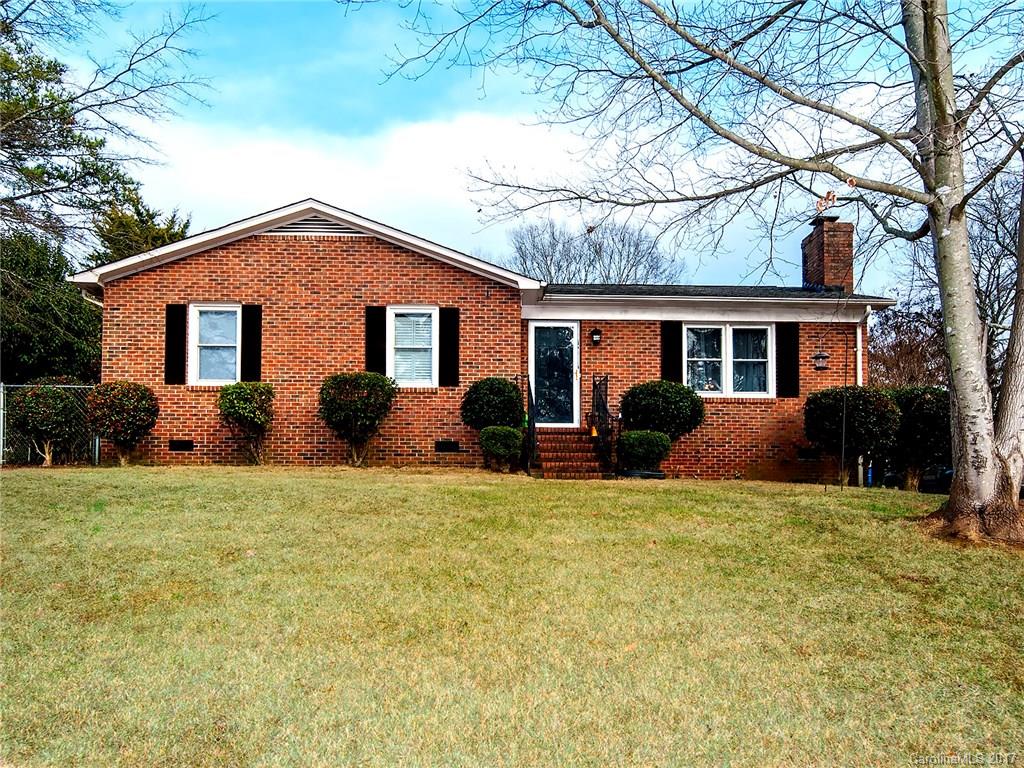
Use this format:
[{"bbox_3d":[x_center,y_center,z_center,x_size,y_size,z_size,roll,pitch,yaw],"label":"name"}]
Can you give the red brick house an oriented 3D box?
[{"bbox_3d":[-0.407,-0.591,18.088,15.046,5.005,9.000,0,-2,-1],"label":"red brick house"}]

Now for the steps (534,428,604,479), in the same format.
[{"bbox_3d":[0.944,1.228,13.964,1.250,0.800,2.000,0,-2,-1],"label":"steps"}]

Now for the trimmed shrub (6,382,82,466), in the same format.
[{"bbox_3d":[-8.084,0.700,13.300,1.314,1.453,1.249,0,-2,-1],"label":"trimmed shrub"}]

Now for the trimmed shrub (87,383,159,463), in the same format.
[{"bbox_3d":[-6.761,0.677,13.350,1.250,1.475,1.187,0,-2,-1],"label":"trimmed shrub"}]

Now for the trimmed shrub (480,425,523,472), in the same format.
[{"bbox_3d":[-0.194,1.103,12.950,0.741,0.774,0.704,0,-2,-1],"label":"trimmed shrub"}]

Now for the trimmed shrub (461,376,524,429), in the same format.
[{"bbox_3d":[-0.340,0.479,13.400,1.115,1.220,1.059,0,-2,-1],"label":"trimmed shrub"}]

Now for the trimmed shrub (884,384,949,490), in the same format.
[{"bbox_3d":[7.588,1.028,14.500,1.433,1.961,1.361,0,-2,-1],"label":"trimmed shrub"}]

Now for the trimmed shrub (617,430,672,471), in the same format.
[{"bbox_3d":[2.343,1.176,13.500,0.948,0.720,0.853,0,-2,-1],"label":"trimmed shrub"}]

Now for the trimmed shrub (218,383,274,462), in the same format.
[{"bbox_3d":[-4.660,0.700,13.450,1.014,1.452,0.964,0,-2,-1],"label":"trimmed shrub"}]

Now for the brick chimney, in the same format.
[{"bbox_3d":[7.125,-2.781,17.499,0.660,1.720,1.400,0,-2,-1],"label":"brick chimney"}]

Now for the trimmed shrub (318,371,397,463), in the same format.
[{"bbox_3d":[-2.682,0.616,13.350,1.354,1.632,1.218,0,-2,-1],"label":"trimmed shrub"}]

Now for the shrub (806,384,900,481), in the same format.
[{"bbox_3d":[6.309,0.945,14.250,1.779,1.797,1.601,0,-2,-1],"label":"shrub"}]

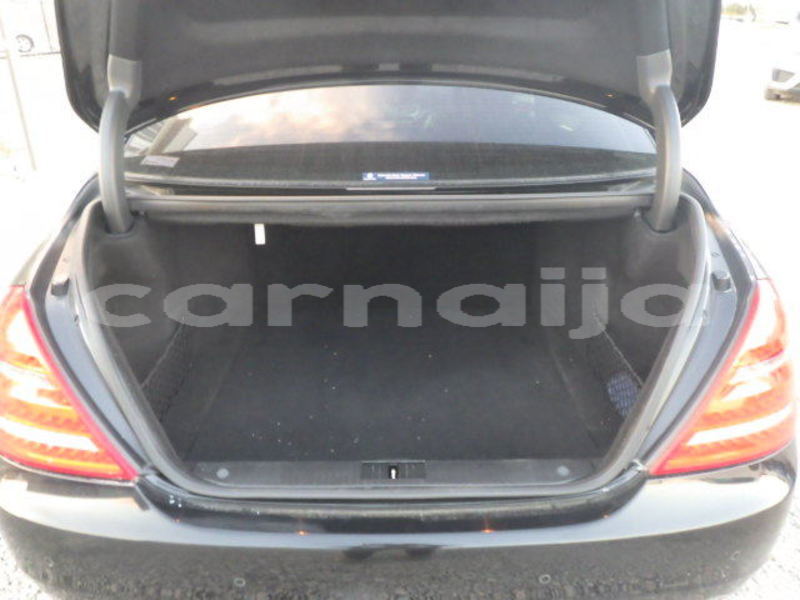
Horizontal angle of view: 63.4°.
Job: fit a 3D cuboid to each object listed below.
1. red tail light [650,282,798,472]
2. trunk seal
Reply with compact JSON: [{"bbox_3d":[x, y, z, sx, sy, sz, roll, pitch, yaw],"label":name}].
[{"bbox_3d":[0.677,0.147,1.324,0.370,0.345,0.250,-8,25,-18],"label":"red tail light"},{"bbox_3d":[-0.017,0.046,1.372,1.360,0.190,0.720,0,64,0],"label":"trunk seal"}]

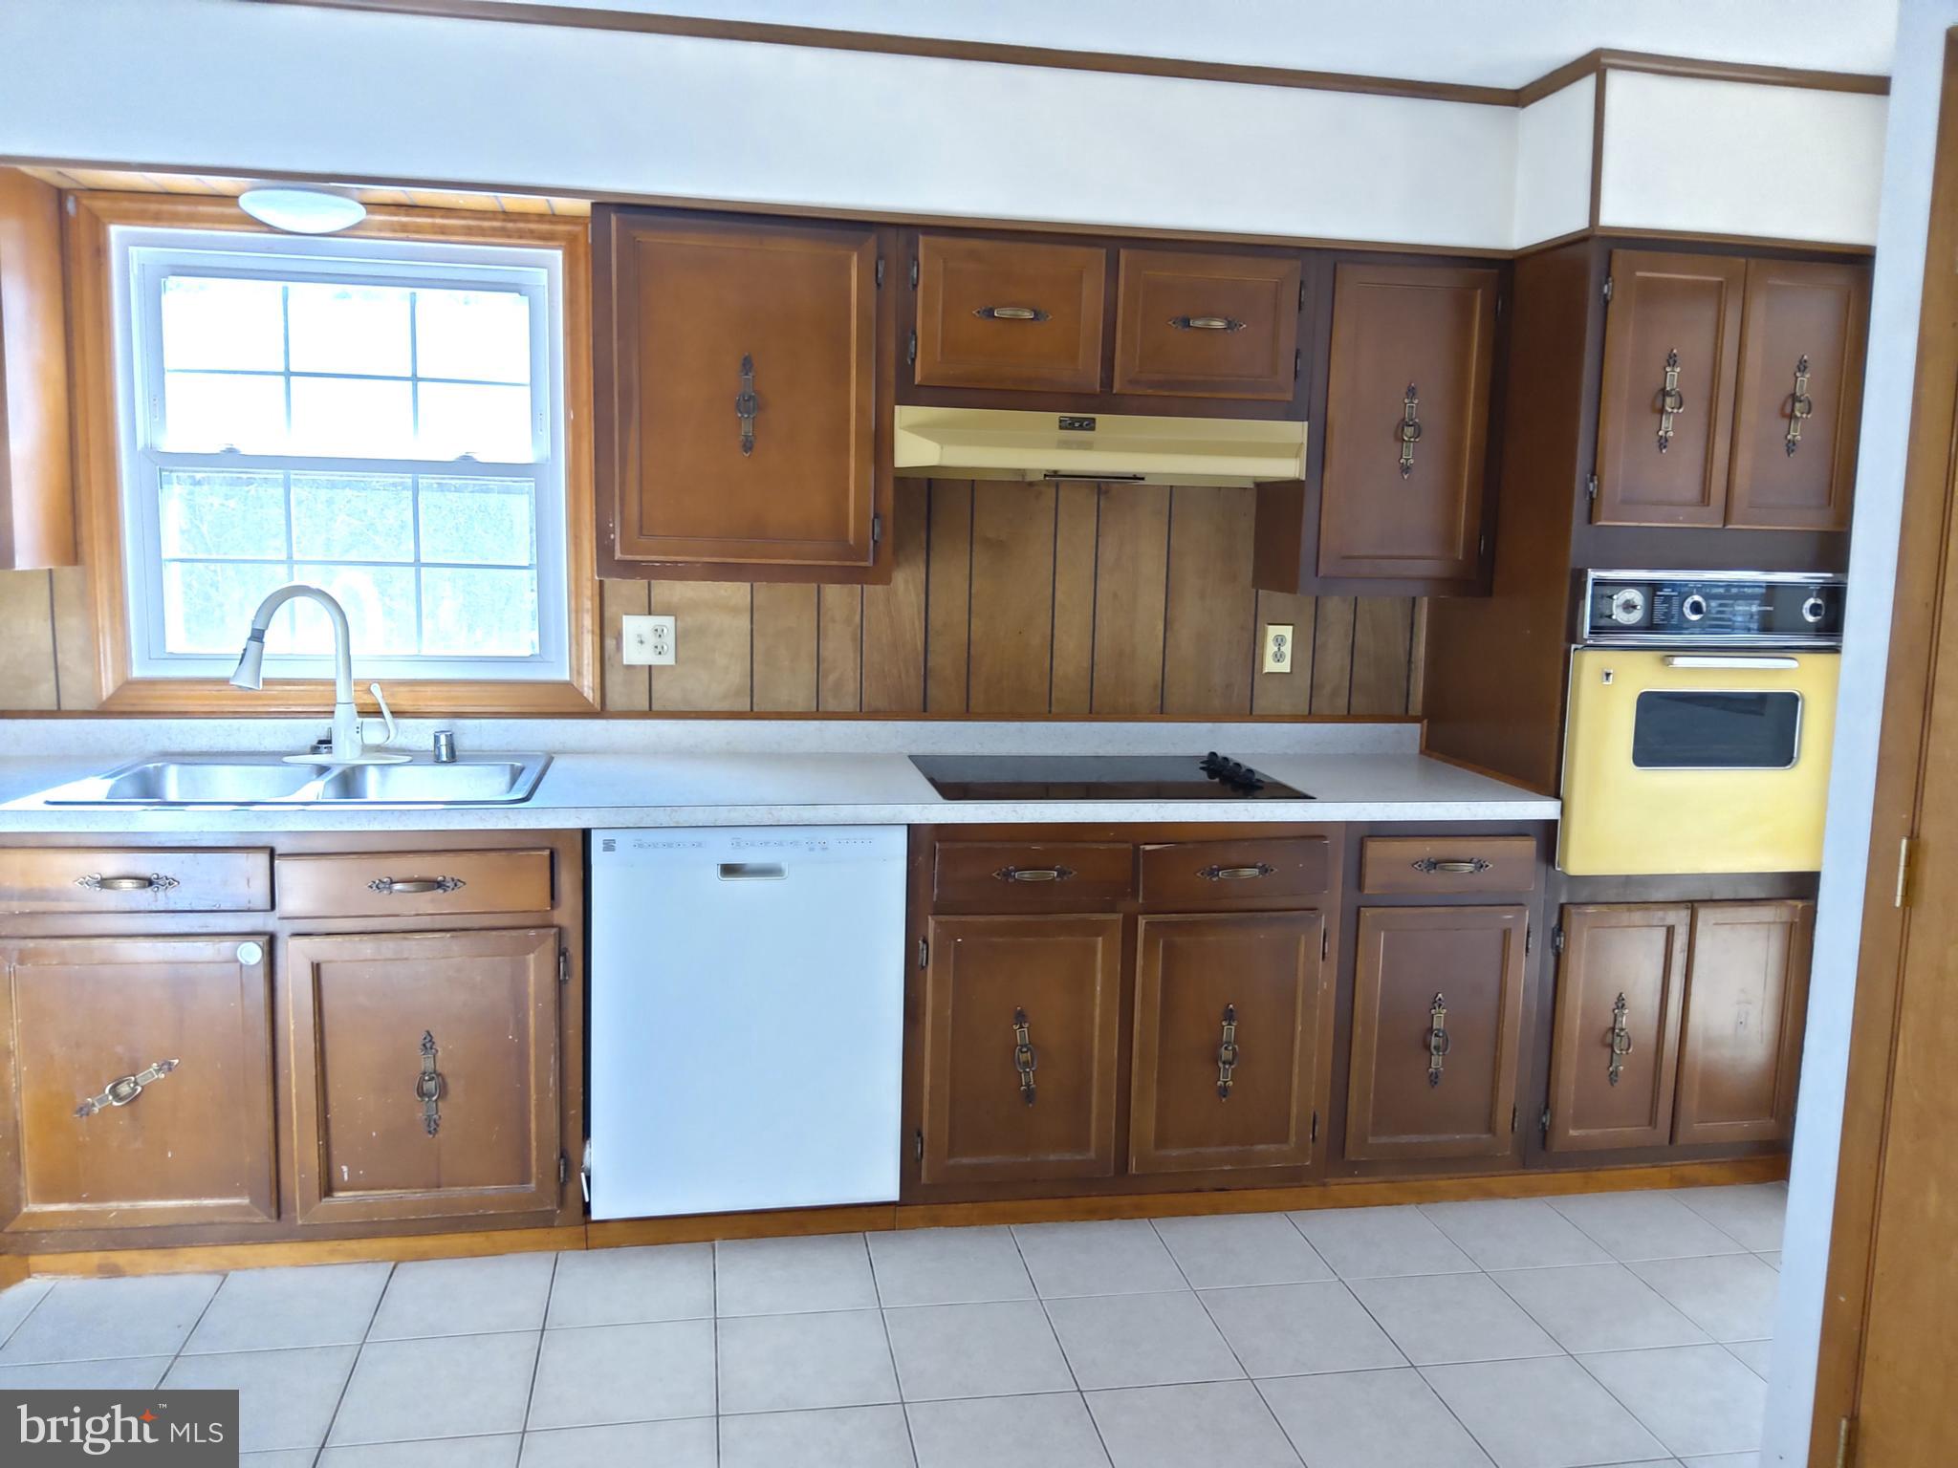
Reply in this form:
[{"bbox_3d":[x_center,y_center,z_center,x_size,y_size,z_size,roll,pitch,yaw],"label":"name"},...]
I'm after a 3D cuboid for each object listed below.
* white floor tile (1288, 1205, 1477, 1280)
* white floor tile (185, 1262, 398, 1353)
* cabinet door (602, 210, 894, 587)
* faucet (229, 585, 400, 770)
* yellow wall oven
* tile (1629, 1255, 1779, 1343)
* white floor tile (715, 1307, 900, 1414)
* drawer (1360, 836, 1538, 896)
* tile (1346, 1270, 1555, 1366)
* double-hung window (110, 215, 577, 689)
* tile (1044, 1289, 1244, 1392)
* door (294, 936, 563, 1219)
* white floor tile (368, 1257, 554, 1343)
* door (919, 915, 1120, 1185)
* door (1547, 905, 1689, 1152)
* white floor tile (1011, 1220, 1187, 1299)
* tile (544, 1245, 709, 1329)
[{"bbox_3d":[0.845,1.070,3.092,0.303,0.010,0.297,0,8,-10],"label":"white floor tile"},{"bbox_3d":[-1.256,1.053,2.699,0.303,0.010,0.293,0,8,-10],"label":"white floor tile"},{"bbox_3d":[-0.475,-0.683,3.013,0.575,0.712,0.027,0,8,-10],"label":"cabinet door"},{"bbox_3d":[-1.399,-0.127,3.107,0.350,0.370,0.130,-3,9,-32],"label":"faucet"},{"bbox_3d":[1.512,-0.054,3.388,0.652,0.646,0.560,0,8,-10],"label":"yellow wall oven"},{"bbox_3d":[1.497,1.112,2.899,0.301,0.009,0.301,0,8,-10],"label":"tile"},{"bbox_3d":[-0.305,1.104,2.582,0.301,0.009,0.301,0,8,-10],"label":"white floor tile"},{"bbox_3d":[0.946,0.248,3.262,0.392,0.118,0.400,0,8,-10],"label":"drawer"},{"bbox_3d":[0.897,1.111,2.795,0.303,0.010,0.303,0,8,-10],"label":"tile"},{"bbox_3d":[-1.365,-0.591,3.224,0.909,0.936,0.090,0,8,-10],"label":"double-hung window"},{"bbox_3d":[0.297,1.106,2.684,0.303,0.010,0.303,0,8,-10],"label":"tile"},{"bbox_3d":[-1.048,0.654,2.804,0.480,0.565,0.025,0,7,-10],"label":"door"},{"bbox_3d":[-0.960,1.059,2.765,0.303,0.010,0.297,0,8,-10],"label":"white floor tile"},{"bbox_3d":[0.091,0.645,3.006,0.402,0.559,0.025,0,7,-10],"label":"door"},{"bbox_3d":[1.411,0.647,3.242,0.304,0.555,0.025,0,7,-10],"label":"door"},{"bbox_3d":[0.244,1.066,2.982,0.301,0.009,0.295,0,8,-10],"label":"white floor tile"},{"bbox_3d":[-0.659,1.061,2.820,0.303,0.010,0.297,0,8,-10],"label":"tile"}]

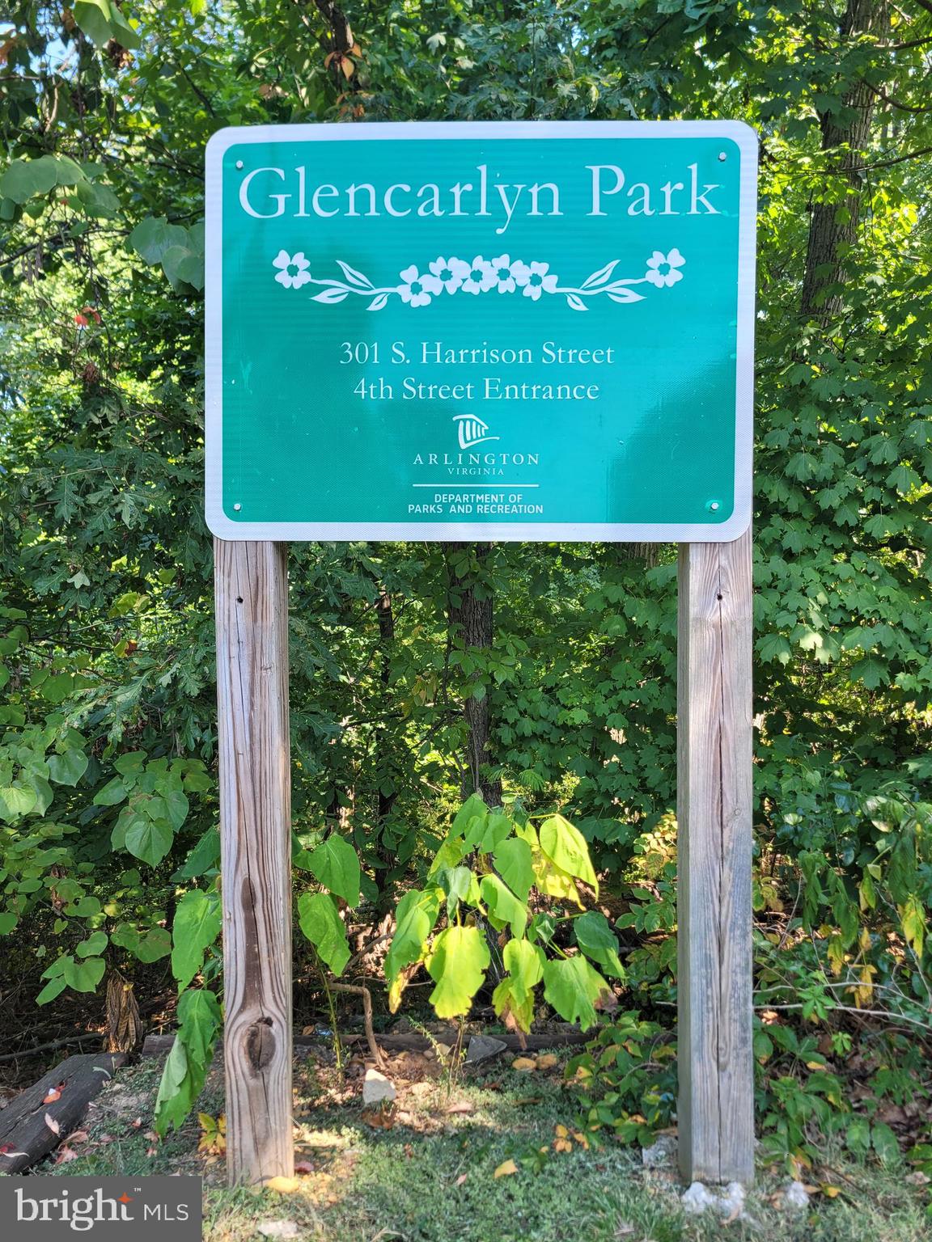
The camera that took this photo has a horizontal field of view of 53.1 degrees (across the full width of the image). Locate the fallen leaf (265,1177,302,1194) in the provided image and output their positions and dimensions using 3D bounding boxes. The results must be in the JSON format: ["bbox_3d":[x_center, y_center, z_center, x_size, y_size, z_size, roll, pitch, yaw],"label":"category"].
[{"bbox_3d":[-0.408,1.260,2.084,0.074,0.015,0.042,0,1,0],"label":"fallen leaf"}]

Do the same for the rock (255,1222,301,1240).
[{"bbox_3d":[-0.389,1.268,1.942,0.092,0.028,0.052,-1,1,2],"label":"rock"}]

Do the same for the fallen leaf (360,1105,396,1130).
[{"bbox_3d":[-0.222,1.249,2.345,0.085,0.030,0.055,0,1,0],"label":"fallen leaf"}]

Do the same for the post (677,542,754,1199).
[{"bbox_3d":[0.570,0.098,2.133,0.139,2.320,0.139,0,1,2],"label":"post"}]

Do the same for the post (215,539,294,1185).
[{"bbox_3d":[-0.486,0.106,2.170,0.139,2.353,0.139,-1,1,2],"label":"post"}]

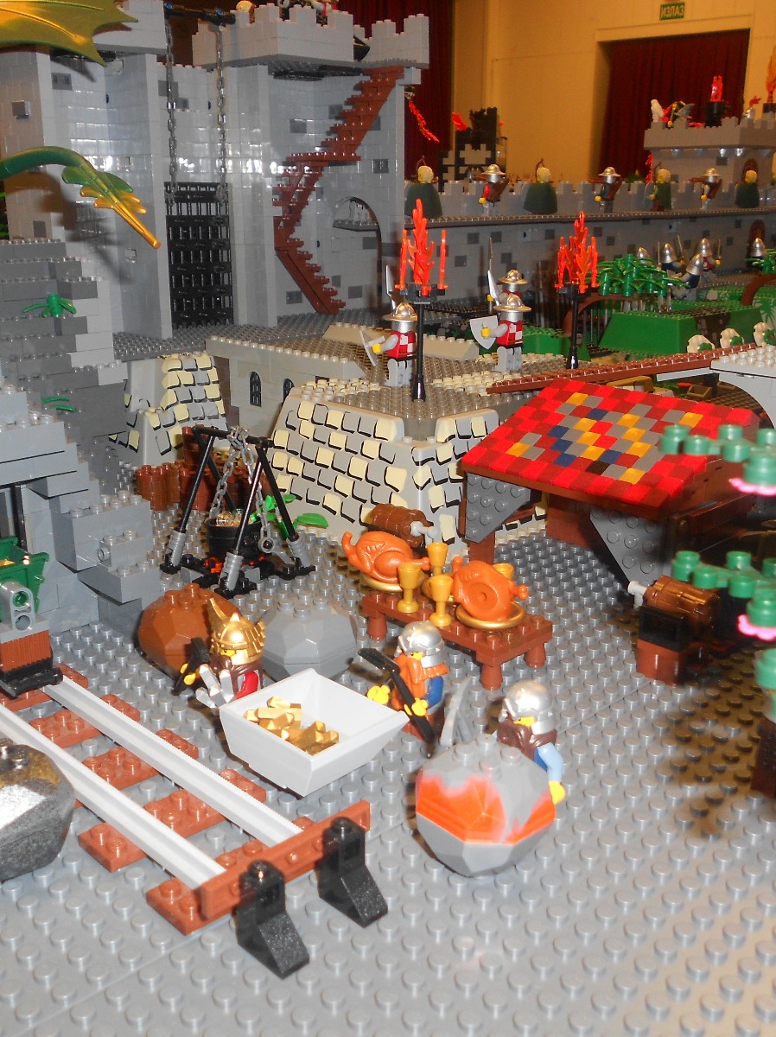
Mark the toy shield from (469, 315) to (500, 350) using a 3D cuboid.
[{"bbox_3d":[0.057,-0.106,0.600,0.016,0.019,0.008,-7,13,5],"label":"toy shield"}]

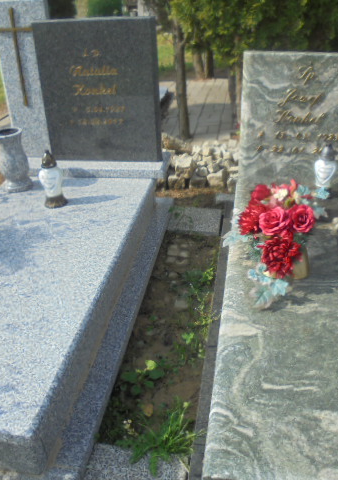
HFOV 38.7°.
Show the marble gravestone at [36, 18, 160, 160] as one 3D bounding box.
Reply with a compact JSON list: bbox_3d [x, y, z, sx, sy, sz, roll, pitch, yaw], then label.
[{"bbox_3d":[-0.357,-0.783,2.591,0.637,0.732,0.099,3,30,9],"label":"marble gravestone"}]

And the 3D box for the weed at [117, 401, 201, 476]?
[{"bbox_3d":[-0.021,0.560,1.372,0.220,0.130,0.200,3,30,9],"label":"weed"}]

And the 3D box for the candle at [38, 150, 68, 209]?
[{"bbox_3d":[-0.569,-0.309,2.345,0.115,0.274,0.115,3,30,9],"label":"candle"}]

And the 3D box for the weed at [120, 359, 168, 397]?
[{"bbox_3d":[-0.081,0.452,1.612,0.145,0.085,0.130,3,30,9],"label":"weed"}]

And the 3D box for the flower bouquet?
[{"bbox_3d":[0.400,-0.021,1.816,0.365,0.354,0.360,3,30,10],"label":"flower bouquet"}]

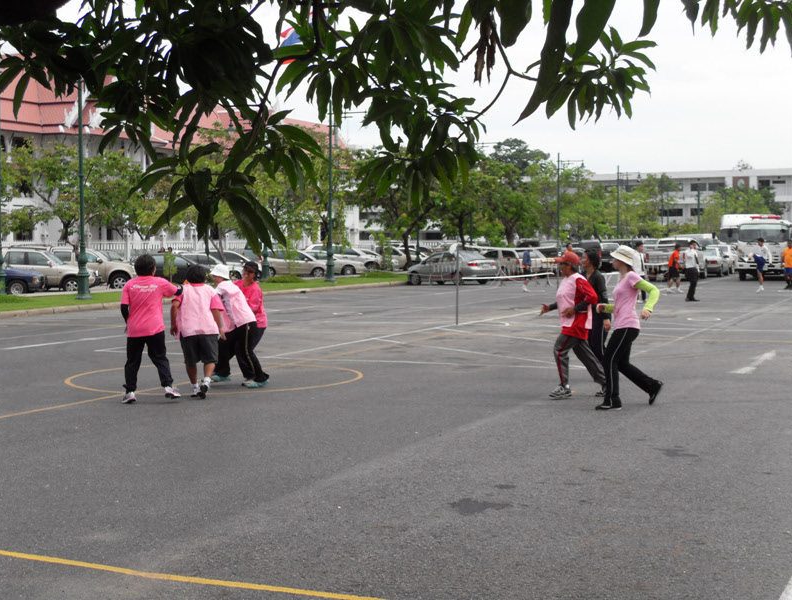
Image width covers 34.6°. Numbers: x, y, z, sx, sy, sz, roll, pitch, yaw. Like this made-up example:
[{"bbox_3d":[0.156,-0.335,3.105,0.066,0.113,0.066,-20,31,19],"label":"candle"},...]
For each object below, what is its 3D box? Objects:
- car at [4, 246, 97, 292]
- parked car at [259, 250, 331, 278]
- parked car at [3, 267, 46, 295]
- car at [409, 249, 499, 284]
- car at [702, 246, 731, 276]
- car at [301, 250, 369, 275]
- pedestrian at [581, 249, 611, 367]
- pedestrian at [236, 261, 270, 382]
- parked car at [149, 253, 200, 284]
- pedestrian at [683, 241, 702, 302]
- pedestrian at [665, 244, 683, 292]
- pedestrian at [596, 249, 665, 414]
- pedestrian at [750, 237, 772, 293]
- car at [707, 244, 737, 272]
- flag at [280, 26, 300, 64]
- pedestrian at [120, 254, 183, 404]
[{"bbox_3d":[-12.605,-1.081,46.062,4.100,1.710,1.700,-1,3,-5],"label":"car"},{"bbox_3d":[-5.055,-1.894,64.967,4.000,1.500,1.700,-1,3,-6],"label":"parked car"},{"bbox_3d":[-15.403,-0.934,48.265,4.600,1.550,1.690,0,3,10],"label":"parked car"},{"bbox_3d":[2.455,-1.397,55.467,4.290,1.460,1.690,2,4,44],"label":"car"},{"bbox_3d":[15.195,-1.850,61.768,1.700,1.430,4.350,1,3,23],"label":"car"},{"bbox_3d":[-3.785,-2.019,68.468,4.400,1.430,1.690,-1,3,-6],"label":"car"},{"bbox_3d":[2.379,0.178,15.065,0.450,1.570,0.480,-1,3,-16],"label":"pedestrian"},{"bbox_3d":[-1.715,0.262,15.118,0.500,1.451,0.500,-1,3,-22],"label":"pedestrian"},{"bbox_3d":[-10.353,-1.417,57.467,4.450,1.460,1.700,0,3,15],"label":"parked car"},{"bbox_3d":[8.058,-0.785,34.462,0.420,1.670,0.480,1,3,22],"label":"pedestrian"},{"bbox_3d":[8.968,-1.025,40.765,0.550,1.550,0.480,0,3,-6],"label":"pedestrian"},{"bbox_3d":[2.300,0.262,12.564,0.680,1.610,0.520,0,3,0],"label":"pedestrian"},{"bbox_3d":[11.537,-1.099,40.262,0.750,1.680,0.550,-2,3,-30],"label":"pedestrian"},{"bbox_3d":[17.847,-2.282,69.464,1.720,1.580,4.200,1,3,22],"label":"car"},{"bbox_3d":[-6.408,-18.728,90.000,3.800,3.000,0.400,0,3,10],"label":"flag"},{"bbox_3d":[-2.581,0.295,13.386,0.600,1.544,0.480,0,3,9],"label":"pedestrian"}]

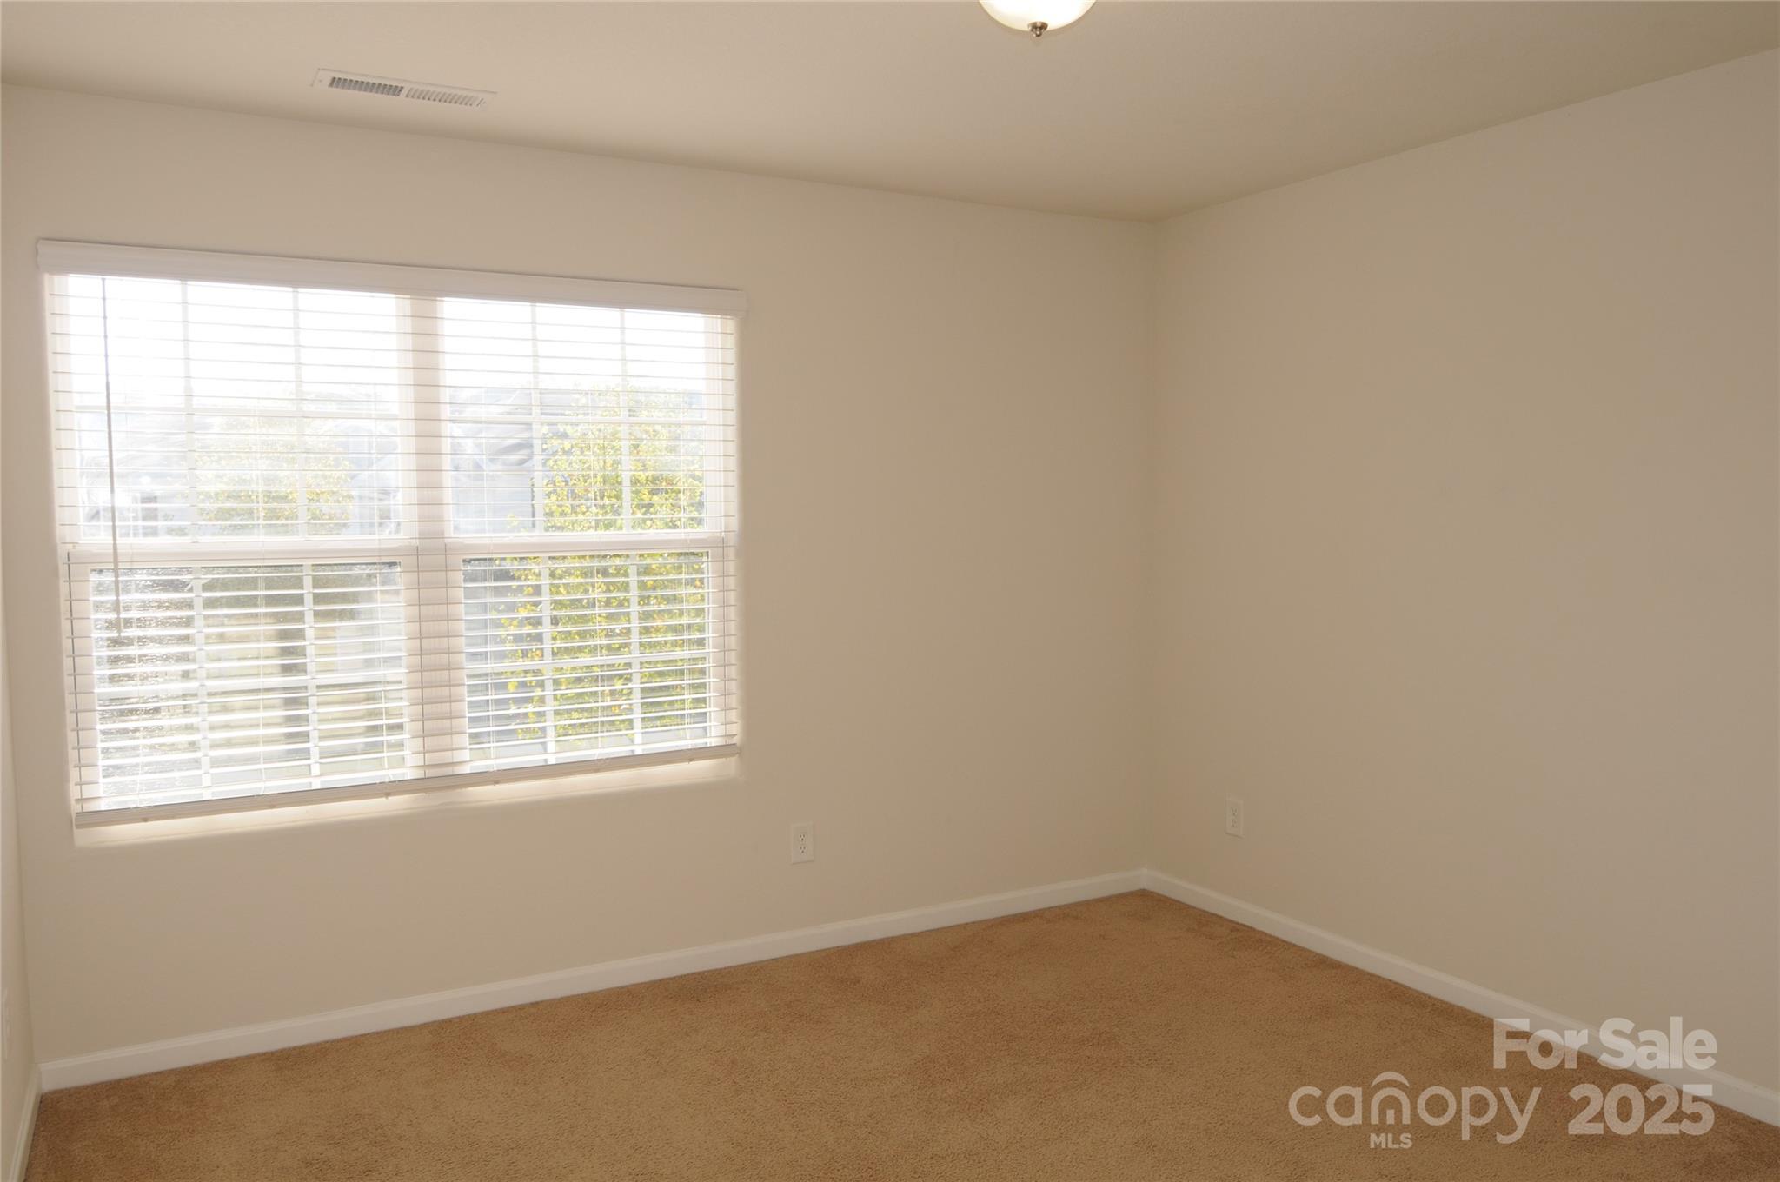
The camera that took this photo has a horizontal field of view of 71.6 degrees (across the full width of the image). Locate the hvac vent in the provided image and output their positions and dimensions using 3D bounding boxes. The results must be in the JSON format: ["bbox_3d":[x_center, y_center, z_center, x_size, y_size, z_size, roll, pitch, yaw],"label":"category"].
[{"bbox_3d":[-1.153,-1.184,2.946,0.395,0.030,0.142,-3,5,-28],"label":"hvac vent"}]

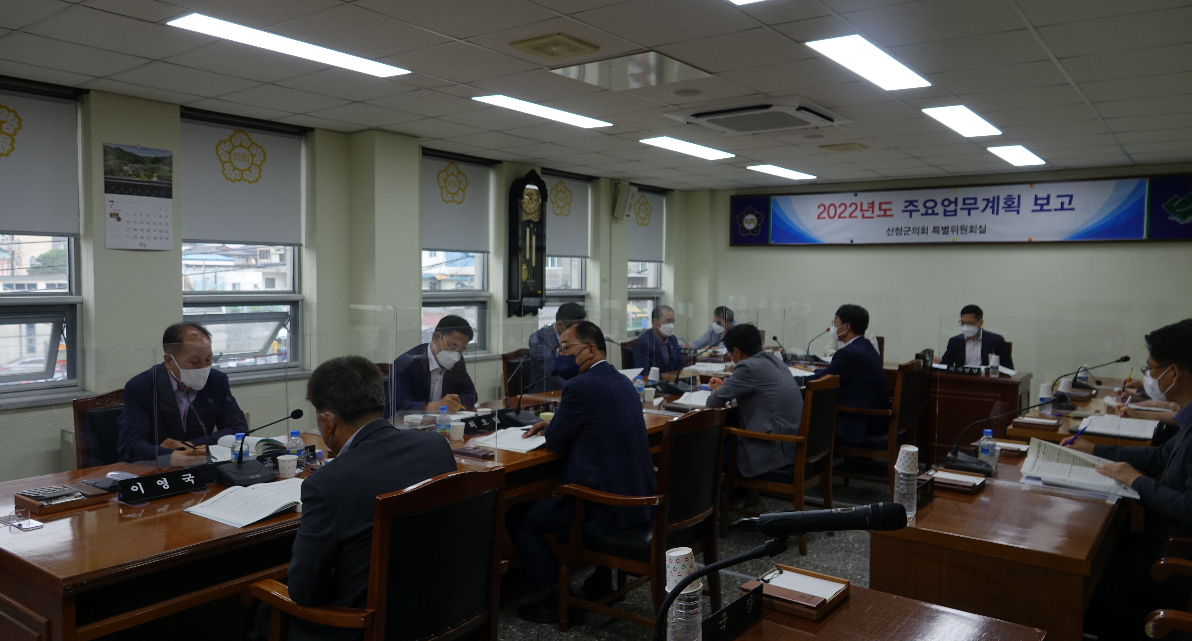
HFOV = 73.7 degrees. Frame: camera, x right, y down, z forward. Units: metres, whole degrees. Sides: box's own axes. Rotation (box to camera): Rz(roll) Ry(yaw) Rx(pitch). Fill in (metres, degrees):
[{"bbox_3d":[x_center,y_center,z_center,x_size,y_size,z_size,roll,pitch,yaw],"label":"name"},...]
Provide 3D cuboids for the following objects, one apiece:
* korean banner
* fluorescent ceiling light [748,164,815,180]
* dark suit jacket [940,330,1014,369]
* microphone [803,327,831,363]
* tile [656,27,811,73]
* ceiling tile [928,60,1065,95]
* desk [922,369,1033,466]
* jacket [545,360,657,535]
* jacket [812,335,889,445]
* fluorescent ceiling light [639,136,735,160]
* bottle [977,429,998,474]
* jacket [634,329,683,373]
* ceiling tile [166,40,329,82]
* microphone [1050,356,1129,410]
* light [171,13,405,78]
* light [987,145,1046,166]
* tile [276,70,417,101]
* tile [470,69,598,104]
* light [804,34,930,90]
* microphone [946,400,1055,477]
[{"bbox_3d":[3.533,-1.096,8.401,3.660,0.545,0.020,4,5,38],"label":"korean banner"},{"bbox_3d":[1.933,-1.539,8.189,0.280,0.050,1.200,3,4,38],"label":"fluorescent ceiling light"},{"bbox_3d":[2.980,0.359,6.345,0.520,0.580,0.400,4,5,38],"label":"dark suit jacket"},{"bbox_3d":[1.615,0.185,5.850,0.200,0.270,0.100,3,4,37],"label":"microphone"},{"bbox_3d":[0.657,-1.256,3.745,0.590,0.020,0.590,3,4,38],"label":"tile"},{"bbox_3d":[2.105,-1.256,4.155,0.590,0.020,0.590,3,4,38],"label":"ceiling tile"},{"bbox_3d":[2.875,0.785,6.494,1.160,0.750,0.680,3,4,38],"label":"desk"},{"bbox_3d":[0.036,0.516,3.317,0.440,0.630,0.480,4,5,38],"label":"jacket"},{"bbox_3d":[1.605,0.433,5.047,0.430,0.630,0.480,4,5,38],"label":"jacket"},{"bbox_3d":[0.810,-1.470,6.739,0.280,0.050,1.200,3,4,38],"label":"fluorescent ceiling light"},{"bbox_3d":[1.366,0.446,2.766,0.064,0.148,0.064,3,4,37],"label":"bottle"},{"bbox_3d":[0.473,0.339,6.047,0.380,0.570,0.460,4,5,38],"label":"jacket"},{"bbox_3d":[-1.795,-1.325,4.082,0.600,0.020,0.600,3,4,37],"label":"ceiling tile"},{"bbox_3d":[2.644,0.336,4.338,0.385,0.310,0.120,4,5,38],"label":"microphone"},{"bbox_3d":[-1.420,-1.326,3.859,0.280,0.050,1.200,3,4,38],"label":"light"},{"bbox_3d":[3.620,-1.420,6.849,0.280,0.050,1.200,3,4,38],"label":"light"},{"bbox_3d":[-1.429,-1.352,4.556,0.600,0.020,0.600,3,4,37],"label":"tile"},{"bbox_3d":[-0.314,-1.334,4.538,0.600,0.015,0.600,4,5,38],"label":"tile"},{"bbox_3d":[1.395,-1.284,3.974,0.280,0.050,1.180,3,4,37],"label":"light"},{"bbox_3d":[1.454,0.408,2.872,0.385,0.310,0.120,4,5,38],"label":"microphone"}]

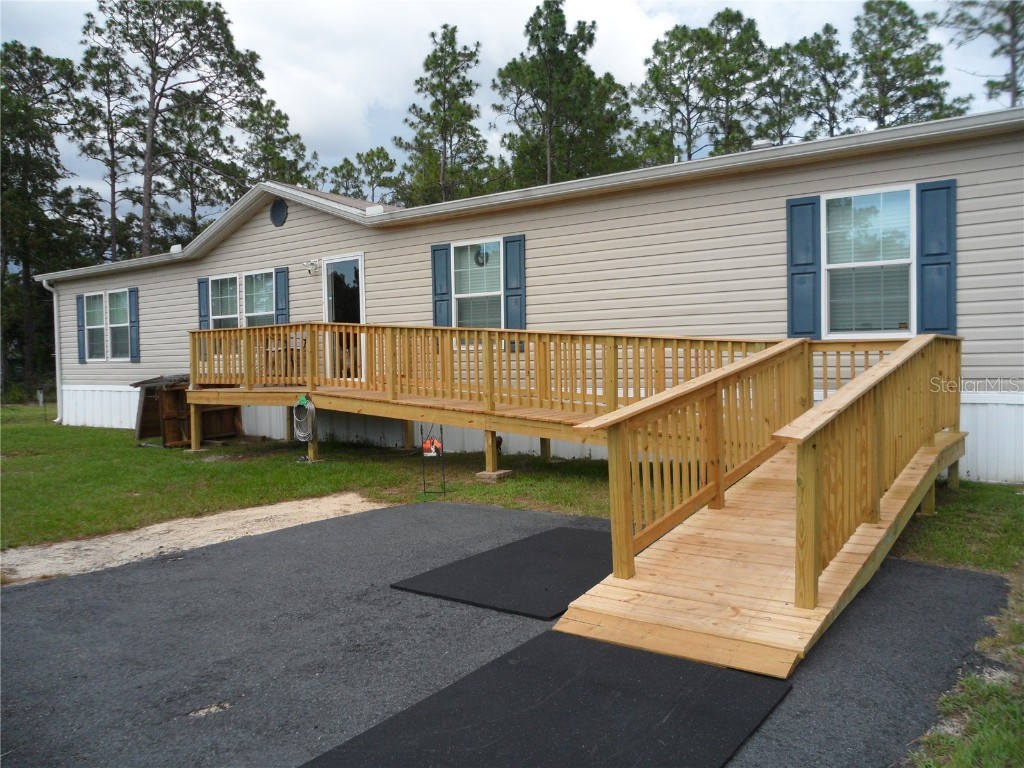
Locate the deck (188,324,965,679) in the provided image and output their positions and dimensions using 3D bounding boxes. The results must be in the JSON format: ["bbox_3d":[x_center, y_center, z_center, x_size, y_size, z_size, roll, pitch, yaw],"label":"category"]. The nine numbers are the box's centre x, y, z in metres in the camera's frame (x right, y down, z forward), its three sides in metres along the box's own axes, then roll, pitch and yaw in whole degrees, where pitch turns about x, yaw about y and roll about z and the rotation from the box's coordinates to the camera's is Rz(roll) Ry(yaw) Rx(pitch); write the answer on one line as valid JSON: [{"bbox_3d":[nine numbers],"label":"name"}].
[{"bbox_3d":[-1.401,0.139,8.399,10.270,1.820,5.880,0,2,36],"label":"deck"}]

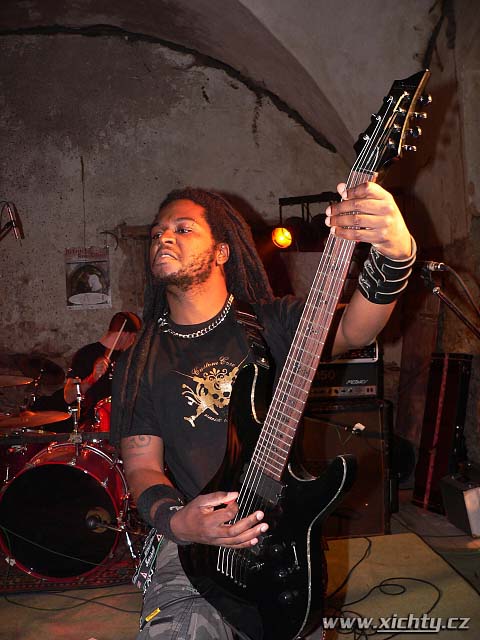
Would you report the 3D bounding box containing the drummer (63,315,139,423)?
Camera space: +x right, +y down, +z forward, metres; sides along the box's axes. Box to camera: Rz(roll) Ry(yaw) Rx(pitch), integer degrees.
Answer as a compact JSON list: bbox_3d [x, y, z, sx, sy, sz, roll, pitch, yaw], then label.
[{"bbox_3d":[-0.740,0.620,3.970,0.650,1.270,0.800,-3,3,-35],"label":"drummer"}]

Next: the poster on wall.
[{"bbox_3d":[-1.024,-0.277,4.500,0.300,0.420,0.010,-2,2,-6],"label":"poster on wall"}]

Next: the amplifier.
[{"bbox_3d":[0.450,0.268,3.800,0.670,0.320,0.290,-2,2,-7],"label":"amplifier"}]

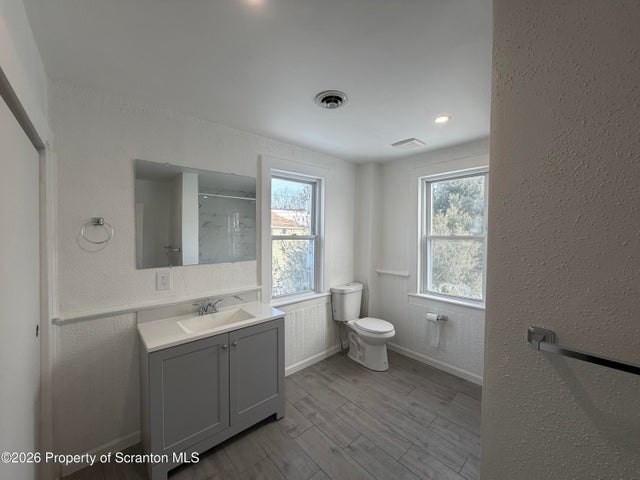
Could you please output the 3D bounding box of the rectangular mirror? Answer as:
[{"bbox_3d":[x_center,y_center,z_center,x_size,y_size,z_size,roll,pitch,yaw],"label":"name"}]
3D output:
[{"bbox_3d":[-0.928,-0.185,2.087,0.910,0.759,0.014,-2,3,-41],"label":"rectangular mirror"}]

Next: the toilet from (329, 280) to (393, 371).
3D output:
[{"bbox_3d":[0.501,0.982,2.913,0.398,0.810,0.707,-2,3,-41],"label":"toilet"}]

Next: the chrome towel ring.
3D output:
[{"bbox_3d":[-1.404,-0.059,1.634,0.152,0.167,0.071,-2,3,-41],"label":"chrome towel ring"}]

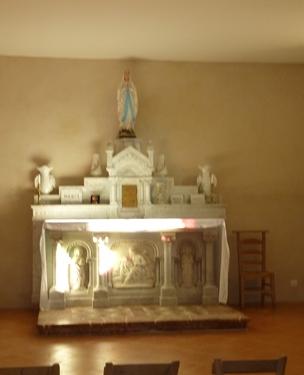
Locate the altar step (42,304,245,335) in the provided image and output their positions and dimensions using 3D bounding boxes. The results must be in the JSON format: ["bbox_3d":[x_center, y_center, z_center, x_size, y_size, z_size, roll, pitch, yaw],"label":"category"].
[{"bbox_3d":[-0.127,1.457,7.689,2.200,0.100,0.980,0,0,-7],"label":"altar step"}]

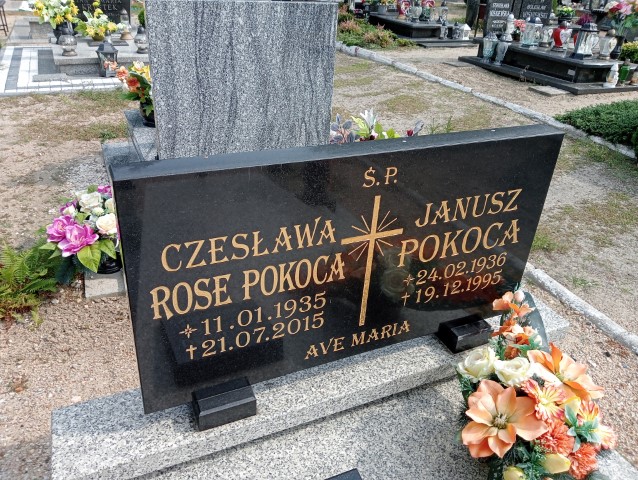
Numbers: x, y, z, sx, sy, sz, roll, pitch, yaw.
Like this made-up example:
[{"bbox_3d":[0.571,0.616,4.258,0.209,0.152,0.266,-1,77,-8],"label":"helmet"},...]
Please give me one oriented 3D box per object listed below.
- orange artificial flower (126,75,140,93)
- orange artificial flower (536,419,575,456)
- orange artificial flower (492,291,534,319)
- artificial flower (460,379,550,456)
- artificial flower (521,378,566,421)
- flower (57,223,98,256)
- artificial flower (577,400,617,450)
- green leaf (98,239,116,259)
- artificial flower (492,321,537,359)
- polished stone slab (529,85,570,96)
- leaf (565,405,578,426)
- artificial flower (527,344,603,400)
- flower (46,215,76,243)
[{"bbox_3d":[-0.934,-0.788,2.600,0.070,0.050,0.080,12,59,14],"label":"orange artificial flower"},{"bbox_3d":[0.482,0.404,1.058,0.085,0.082,0.055,21,-10,29],"label":"orange artificial flower"},{"bbox_3d":[0.601,0.199,1.597,0.120,0.070,0.075,-10,31,-24],"label":"orange artificial flower"},{"bbox_3d":[0.431,0.415,1.193,0.195,0.090,0.185,11,67,12],"label":"artificial flower"},{"bbox_3d":[0.485,0.344,1.108,0.093,0.092,0.050,19,-7,27],"label":"artificial flower"},{"bbox_3d":[-0.890,0.002,1.912,0.148,0.118,0.090,-11,5,-25],"label":"flower"},{"bbox_3d":[0.654,0.437,1.217,0.095,0.050,0.100,8,47,-31],"label":"artificial flower"},{"bbox_3d":[-0.801,0.032,1.956,0.068,0.080,0.045,-9,3,-22],"label":"green leaf"},{"bbox_3d":[0.489,0.248,1.286,0.112,0.090,0.080,16,-4,23],"label":"artificial flower"},{"bbox_3d":[2.690,-1.690,5.915,0.370,0.050,0.360,-10,31,-22],"label":"polished stone slab"},{"bbox_3d":[0.583,0.405,1.193,0.025,0.050,0.014,-23,9,16],"label":"leaf"},{"bbox_3d":[0.609,0.328,1.287,0.190,0.090,0.170,-1,31,-28],"label":"artificial flower"},{"bbox_3d":[-0.964,-0.043,1.941,0.125,0.105,0.080,-12,6,-26],"label":"flower"}]

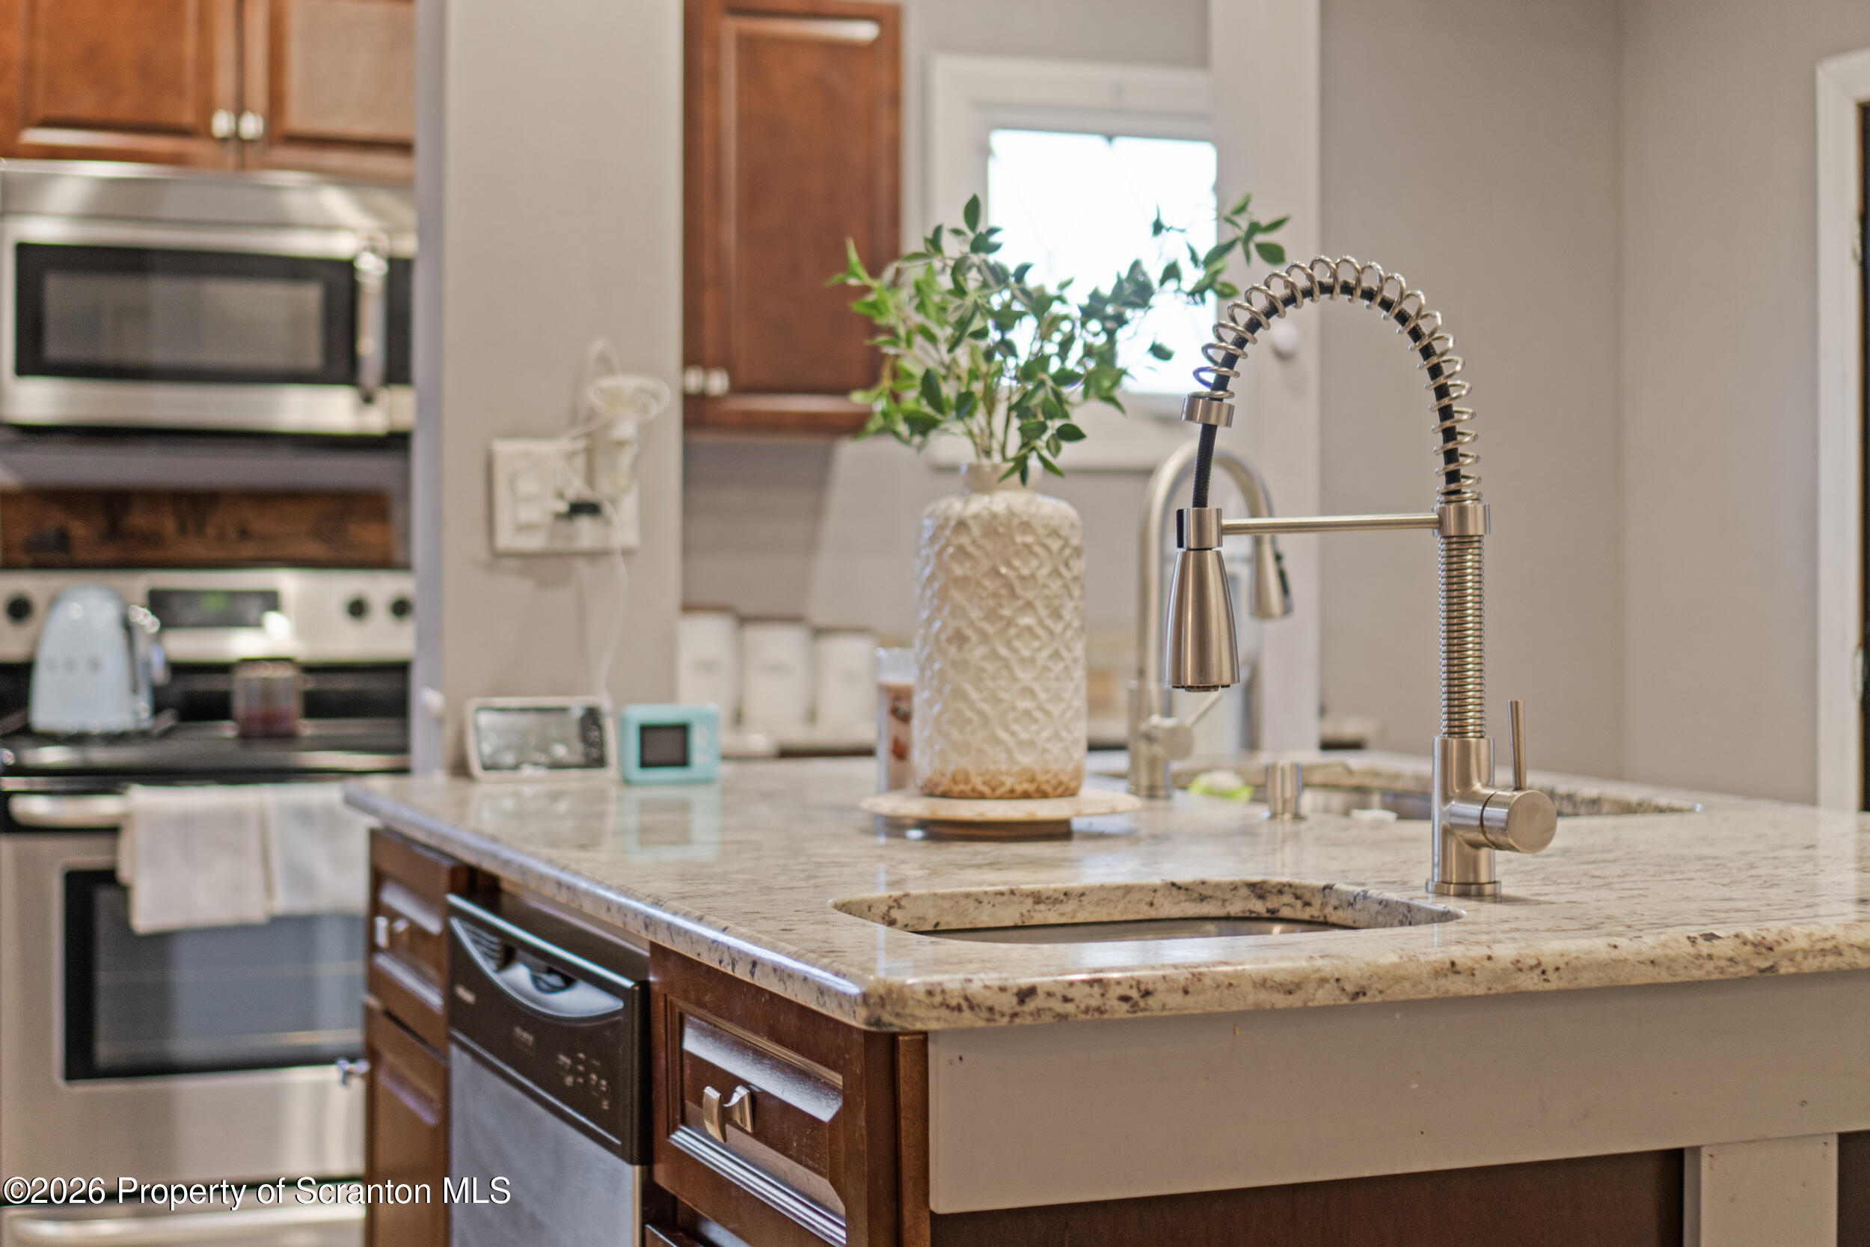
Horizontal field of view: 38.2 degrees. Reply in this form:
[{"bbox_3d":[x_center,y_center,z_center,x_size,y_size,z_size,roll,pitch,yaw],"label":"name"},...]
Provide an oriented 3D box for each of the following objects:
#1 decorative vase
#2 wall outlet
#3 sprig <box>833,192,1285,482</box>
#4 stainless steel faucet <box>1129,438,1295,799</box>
[{"bbox_3d":[0.059,0.006,2.471,0.156,0.301,0.156,0,1,0],"label":"decorative vase"},{"bbox_3d":[-0.427,-0.147,3.130,0.175,0.132,0.015,0,1,-23],"label":"wall outlet"},{"bbox_3d":[0.113,-0.260,2.451,0.400,0.262,0.280,0,1,0],"label":"sprig"},{"bbox_3d":[0.302,-0.007,2.872,0.192,0.380,0.090,0,1,-23],"label":"stainless steel faucet"}]

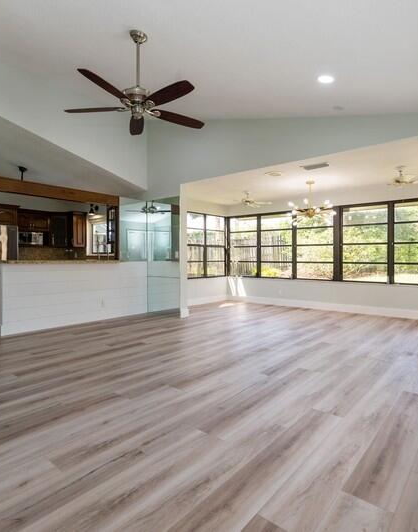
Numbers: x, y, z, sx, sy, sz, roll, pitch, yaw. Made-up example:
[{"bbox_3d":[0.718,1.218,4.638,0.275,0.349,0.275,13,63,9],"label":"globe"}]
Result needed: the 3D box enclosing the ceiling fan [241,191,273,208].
[{"bbox_3d":[0.822,-1.417,6.697,1.050,0.360,1.050,1,1,43],"label":"ceiling fan"}]

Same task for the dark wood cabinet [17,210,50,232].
[{"bbox_3d":[-4.472,-1.114,7.894,0.340,0.500,0.750,1,1,43],"label":"dark wood cabinet"}]

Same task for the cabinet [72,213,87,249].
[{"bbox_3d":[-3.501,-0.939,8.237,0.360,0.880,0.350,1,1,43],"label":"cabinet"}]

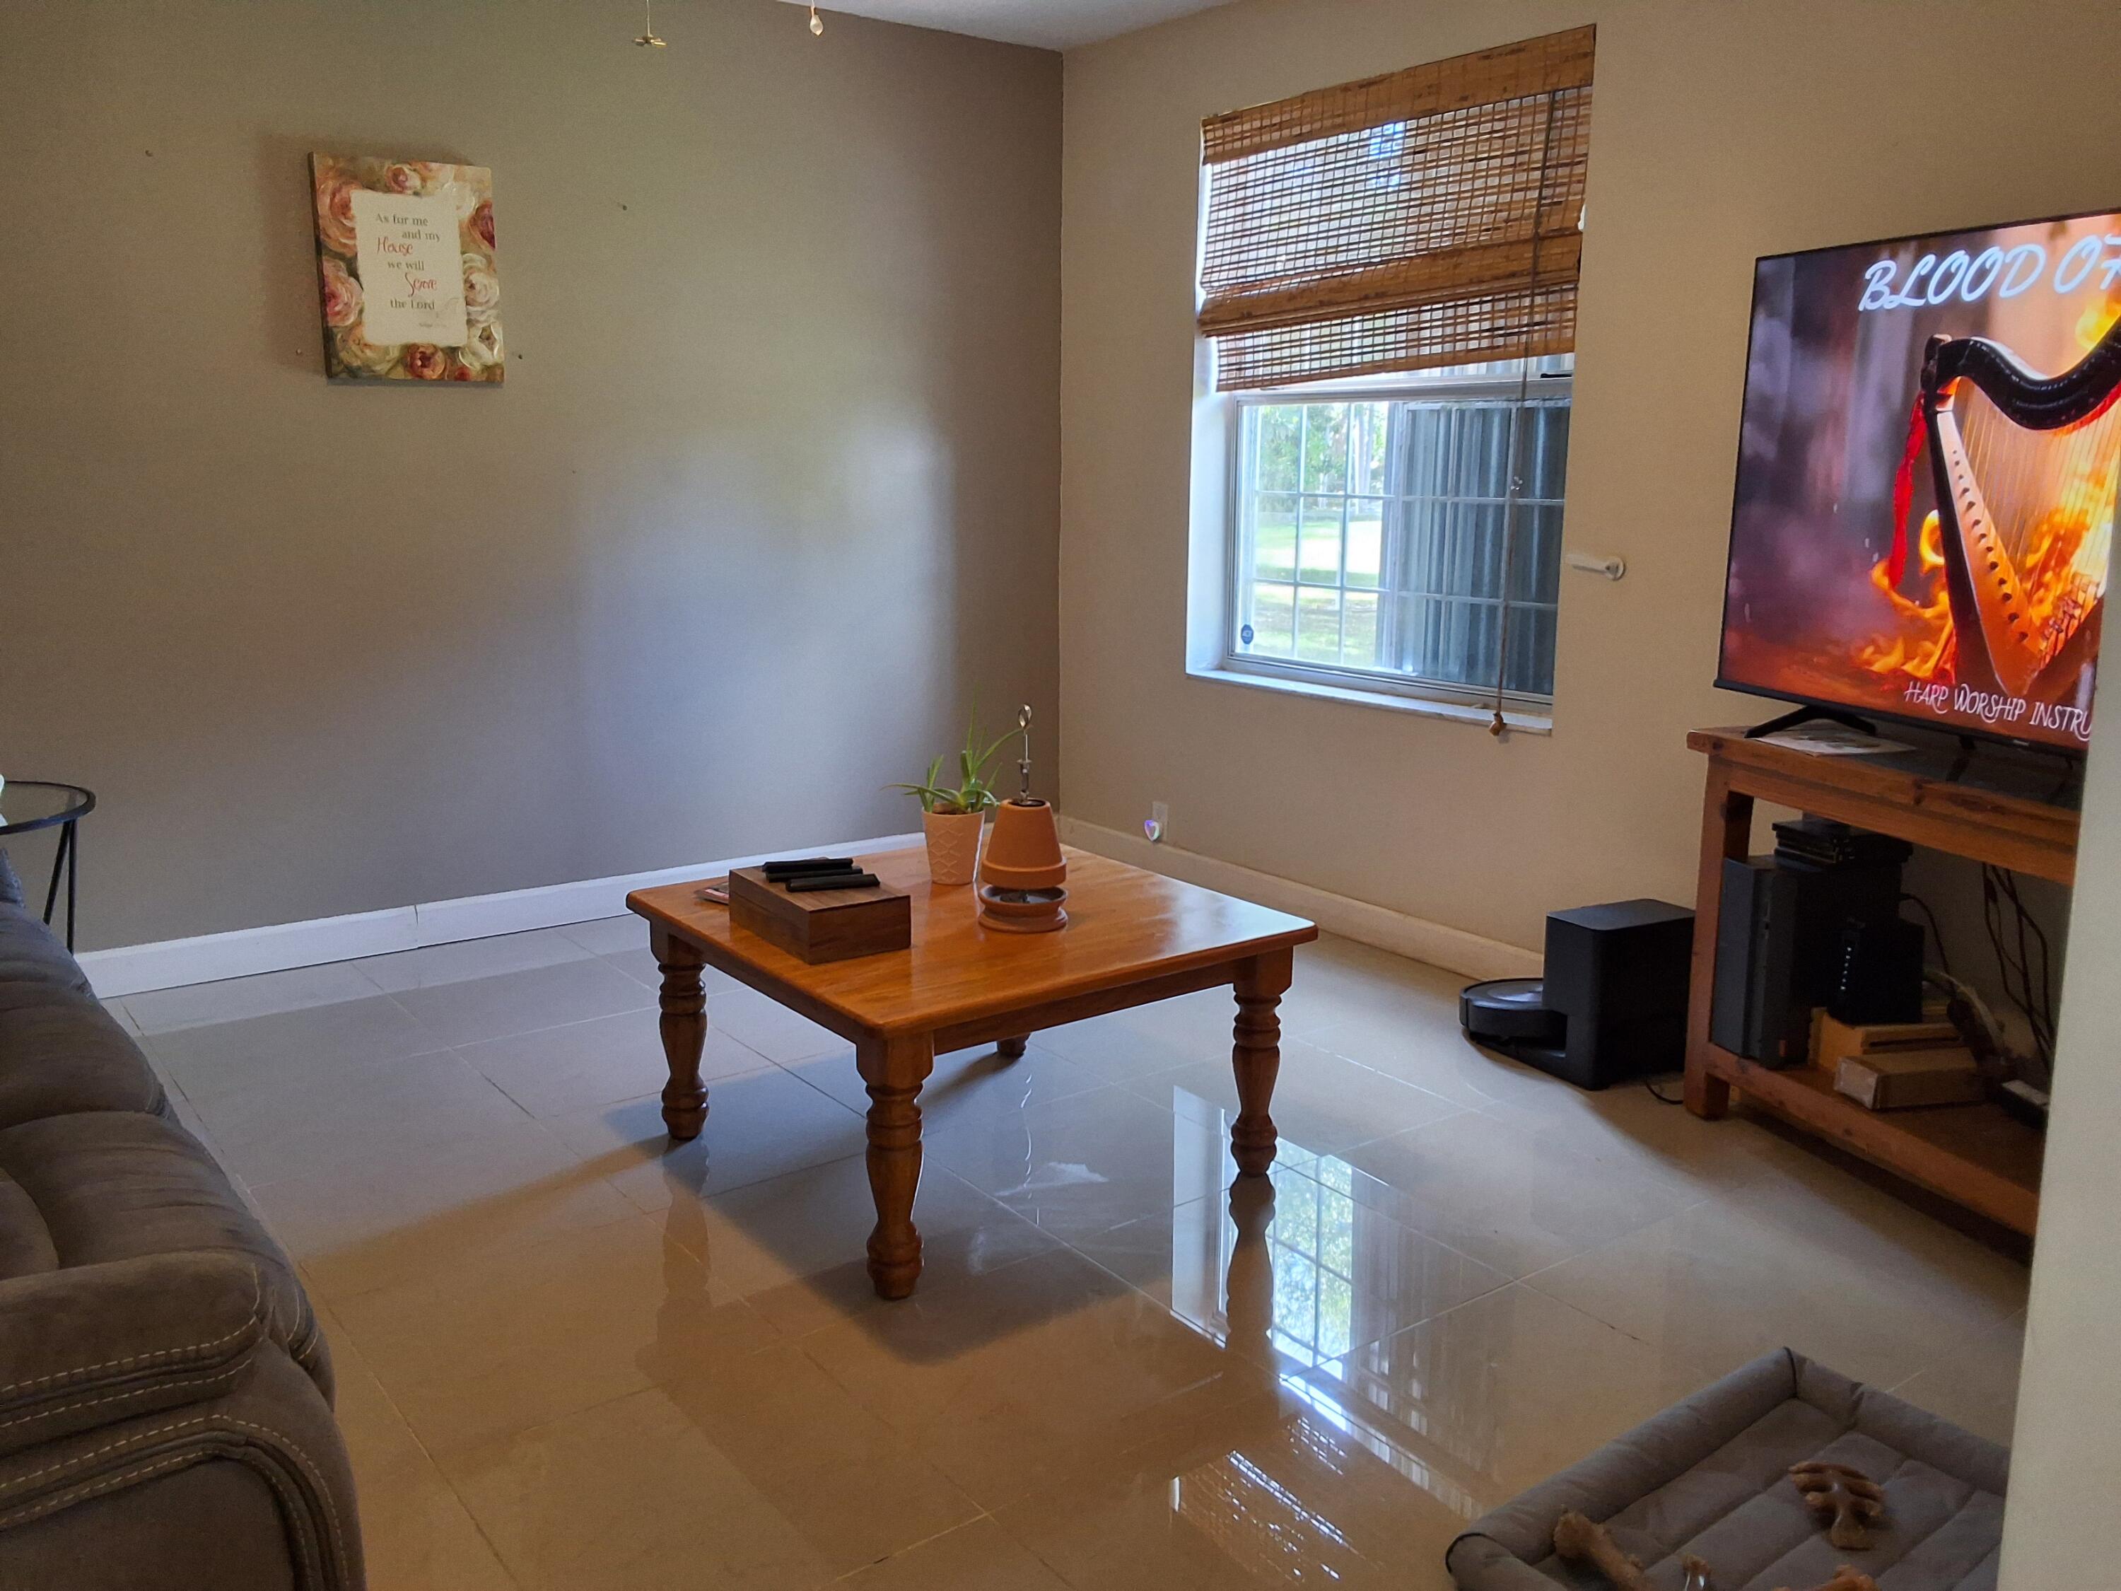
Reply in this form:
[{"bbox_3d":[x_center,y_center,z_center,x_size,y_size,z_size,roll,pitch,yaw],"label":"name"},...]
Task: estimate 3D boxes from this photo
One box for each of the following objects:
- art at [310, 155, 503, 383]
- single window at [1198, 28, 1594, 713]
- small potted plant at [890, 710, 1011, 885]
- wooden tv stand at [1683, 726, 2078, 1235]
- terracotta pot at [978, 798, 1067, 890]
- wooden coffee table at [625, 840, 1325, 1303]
[{"bbox_3d":[-1.556,-1.253,4.112,0.412,0.508,0.035,-8,14,-36],"label":"art"},{"bbox_3d":[0.807,-1.005,4.365,0.140,1.534,1.286,-8,14,-36],"label":"single window"},{"bbox_3d":[-0.200,-0.002,3.221,0.235,0.335,0.205,0,12,-4],"label":"small potted plant"},{"bbox_3d":[1.588,0.338,2.914,0.380,0.732,1.150,-4,12,-21],"label":"wooden tv stand"},{"bbox_3d":[-0.064,0.079,2.949,0.152,0.136,0.152,0,11,0],"label":"terracotta pot"},{"bbox_3d":[-0.179,0.426,3.108,0.912,0.462,0.912,-8,14,-36],"label":"wooden coffee table"}]

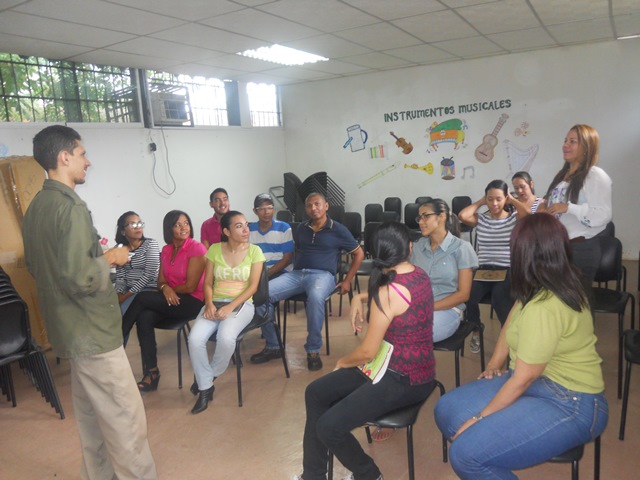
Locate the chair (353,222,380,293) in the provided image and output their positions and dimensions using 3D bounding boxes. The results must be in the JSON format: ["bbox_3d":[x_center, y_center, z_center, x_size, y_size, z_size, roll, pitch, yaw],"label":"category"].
[{"bbox_3d":[0.465,0.276,4.861,0.460,0.830,0.540,2,10,30],"label":"chair"}]

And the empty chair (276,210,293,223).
[{"bbox_3d":[-0.503,0.092,6.251,0.470,0.820,0.530,2,11,31],"label":"empty chair"}]

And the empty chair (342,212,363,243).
[{"bbox_3d":[0.240,0.132,5.717,0.470,0.820,0.530,2,11,31],"label":"empty chair"}]

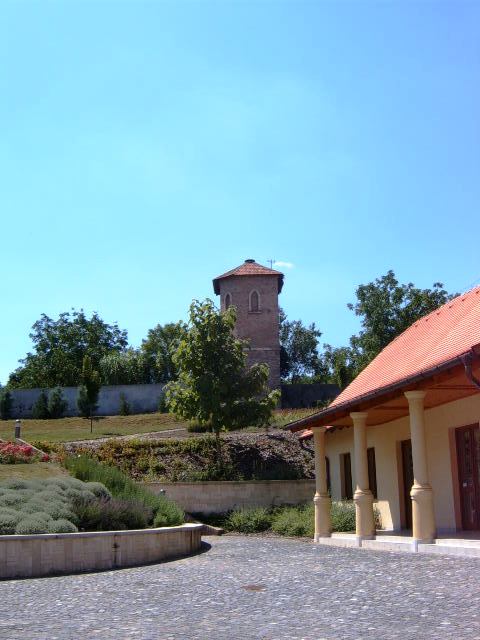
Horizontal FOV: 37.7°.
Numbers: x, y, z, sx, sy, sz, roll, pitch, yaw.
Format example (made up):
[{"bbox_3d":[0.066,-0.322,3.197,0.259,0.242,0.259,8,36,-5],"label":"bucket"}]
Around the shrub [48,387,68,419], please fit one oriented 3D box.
[{"bbox_3d":[-12.719,5.774,49.234,1.401,2.253,1.401,4,-16,-14],"label":"shrub"}]

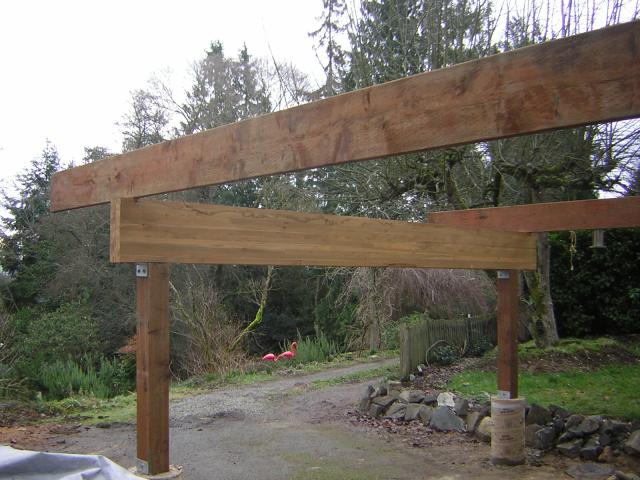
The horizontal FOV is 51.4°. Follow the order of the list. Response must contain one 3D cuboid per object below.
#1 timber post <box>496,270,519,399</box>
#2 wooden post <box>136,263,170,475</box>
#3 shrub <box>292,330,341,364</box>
[{"bbox_3d":[1.762,0.875,6.240,0.140,1.190,0.140,3,-4,-43],"label":"timber post"},{"bbox_3d":[-0.987,0.745,3.940,0.140,1.210,0.140,3,-4,-43],"label":"wooden post"},{"bbox_3d":[-0.074,2.260,14.000,1.020,0.730,0.900,0,-3,0],"label":"shrub"}]

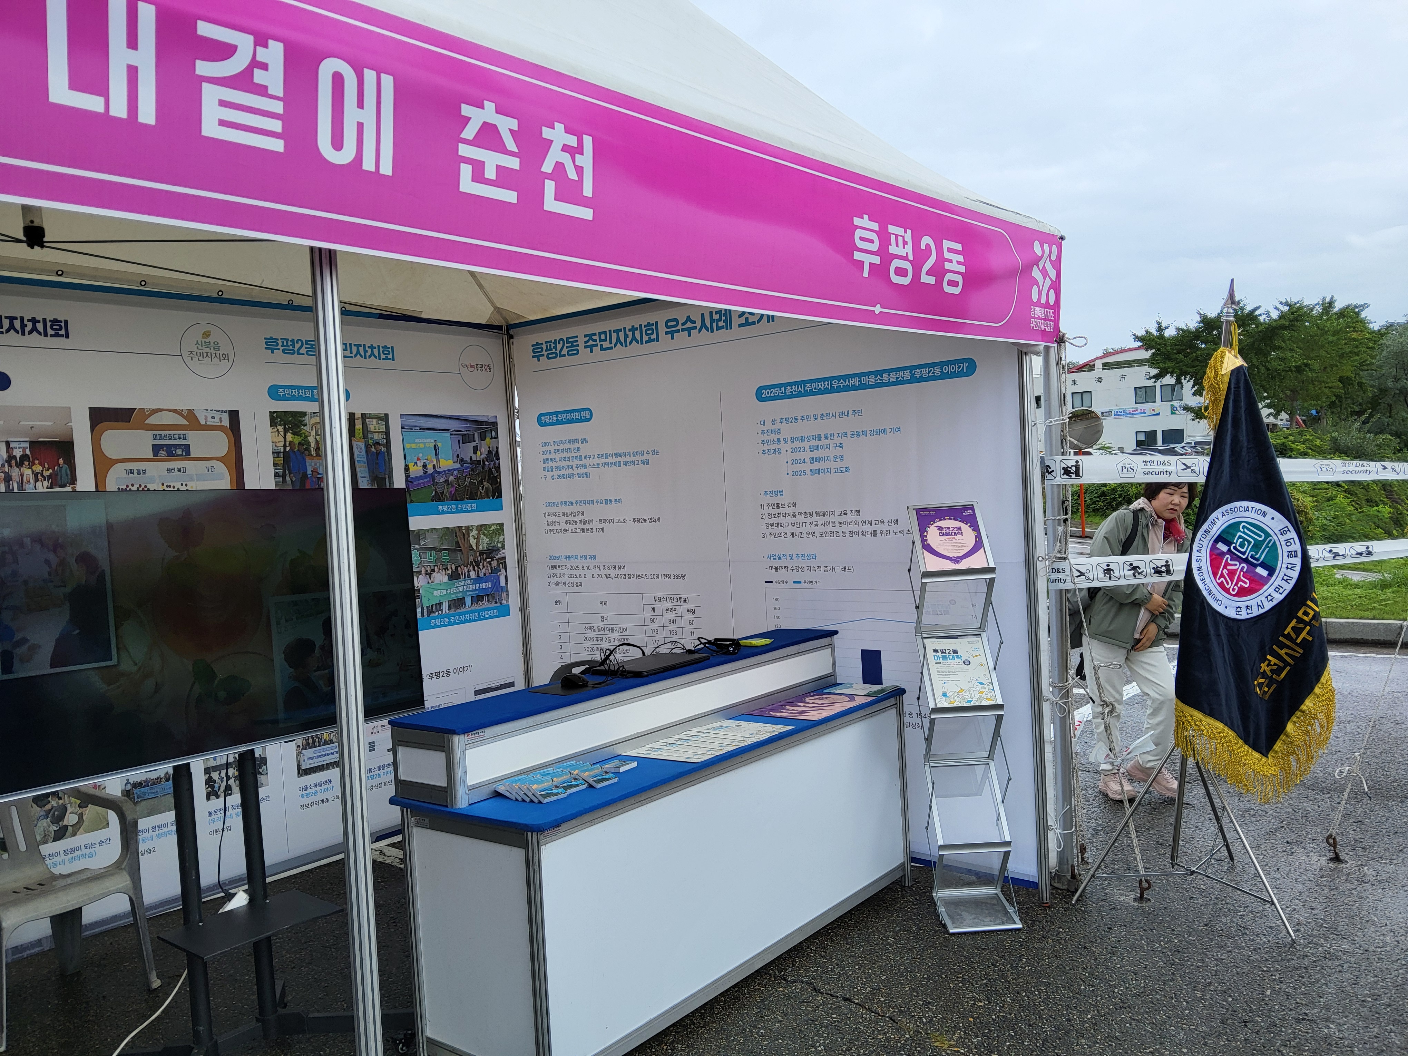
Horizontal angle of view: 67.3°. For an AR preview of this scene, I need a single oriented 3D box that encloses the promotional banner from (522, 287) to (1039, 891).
[{"bbox_3d":[0.129,0.155,4.696,2.650,2.450,0.040,-2,2,37],"label":"promotional banner"}]

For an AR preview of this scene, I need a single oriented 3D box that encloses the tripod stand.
[{"bbox_3d":[1.690,1.013,3.910,0.684,0.700,0.743,-3,2,12],"label":"tripod stand"}]

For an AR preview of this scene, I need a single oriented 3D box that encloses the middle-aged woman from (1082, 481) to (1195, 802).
[{"bbox_3d":[2.089,0.535,5.128,0.500,1.550,0.470,-4,2,-28],"label":"middle-aged woman"}]

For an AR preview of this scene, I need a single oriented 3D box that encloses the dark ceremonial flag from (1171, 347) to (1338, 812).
[{"bbox_3d":[1.982,0.144,3.800,0.520,1.640,0.320,-2,2,18],"label":"dark ceremonial flag"}]

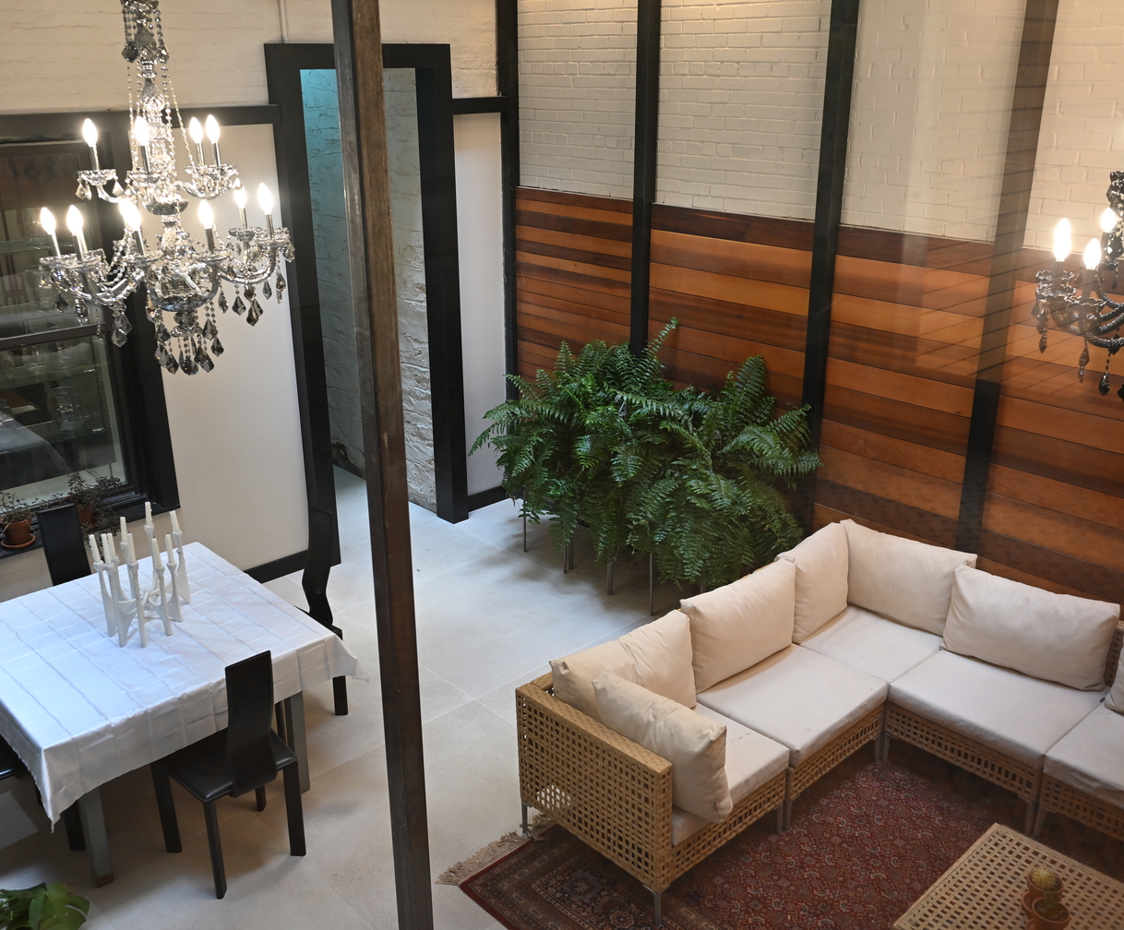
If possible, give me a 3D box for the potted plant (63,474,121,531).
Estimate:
[{"bbox_3d":[-2.479,0.170,5.718,0.265,0.265,0.210,-18,27,-39],"label":"potted plant"}]

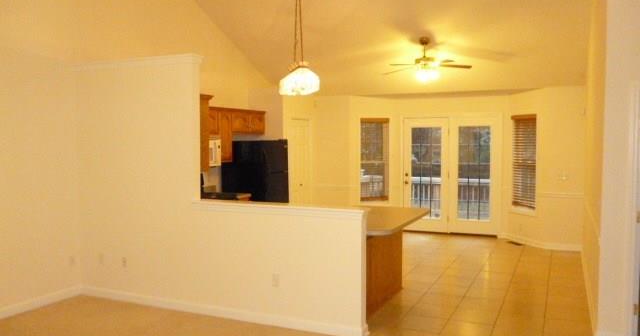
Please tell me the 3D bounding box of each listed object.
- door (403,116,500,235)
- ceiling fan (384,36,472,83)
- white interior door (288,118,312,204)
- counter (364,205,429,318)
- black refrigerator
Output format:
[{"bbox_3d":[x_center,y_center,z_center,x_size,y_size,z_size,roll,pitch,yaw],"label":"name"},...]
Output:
[{"bbox_3d":[2.305,0.118,9.210,1.720,2.100,0.090,1,3,25],"label":"door"},{"bbox_3d":[1.466,-1.496,7.215,1.300,0.620,1.300,1,3,25],"label":"ceiling fan"},{"bbox_3d":[-0.336,0.158,9.046,0.070,2.060,0.840,1,3,25],"label":"white interior door"},{"bbox_3d":[0.492,0.934,5.151,0.880,0.915,1.460,1,3,25],"label":"counter"},{"bbox_3d":[-0.981,0.407,8.069,0.740,1.670,0.800,1,3,25],"label":"black refrigerator"}]

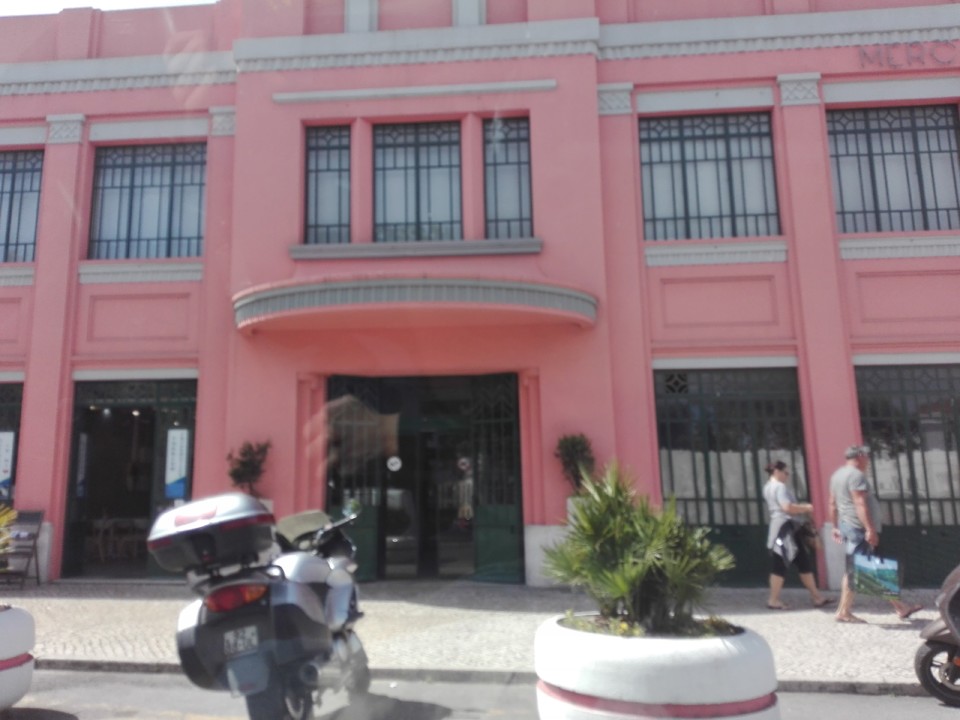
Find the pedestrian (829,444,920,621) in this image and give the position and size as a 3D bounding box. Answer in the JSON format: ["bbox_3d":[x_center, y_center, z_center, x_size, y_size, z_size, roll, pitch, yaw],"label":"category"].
[{"bbox_3d":[4.029,1.747,7.651,0.800,1.734,0.560,0,-9,-6],"label":"pedestrian"}]

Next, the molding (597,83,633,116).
[{"bbox_3d":[1.934,-3.711,10.766,0.548,0.467,0.170,-2,-9,4],"label":"molding"}]

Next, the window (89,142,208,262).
[{"bbox_3d":[-4.867,-2.320,11.025,1.716,1.728,0.120,-1,-8,5],"label":"window"}]

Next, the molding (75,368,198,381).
[{"bbox_3d":[-4.828,0.217,10.557,1.824,0.145,0.120,-1,-8,5],"label":"molding"}]

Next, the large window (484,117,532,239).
[{"bbox_3d":[0.407,-2.569,10.650,0.643,1.794,0.120,-1,-9,4],"label":"large window"}]

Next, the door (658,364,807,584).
[{"bbox_3d":[3.361,1.545,10.005,1.916,2.881,0.140,-1,-9,4],"label":"door"}]

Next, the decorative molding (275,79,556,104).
[{"bbox_3d":[-0.918,-3.697,10.400,3.941,0.126,0.110,-1,-8,5],"label":"decorative molding"}]

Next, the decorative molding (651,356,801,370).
[{"bbox_3d":[3.217,0.046,9.869,1.848,0.149,0.120,-1,-8,5],"label":"decorative molding"}]

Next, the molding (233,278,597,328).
[{"bbox_3d":[-0.936,-0.752,9.705,4.939,0.358,1.050,-1,-9,4],"label":"molding"}]

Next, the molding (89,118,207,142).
[{"bbox_3d":[-4.947,-3.426,11.248,1.813,0.291,0.120,-1,-9,4],"label":"molding"}]

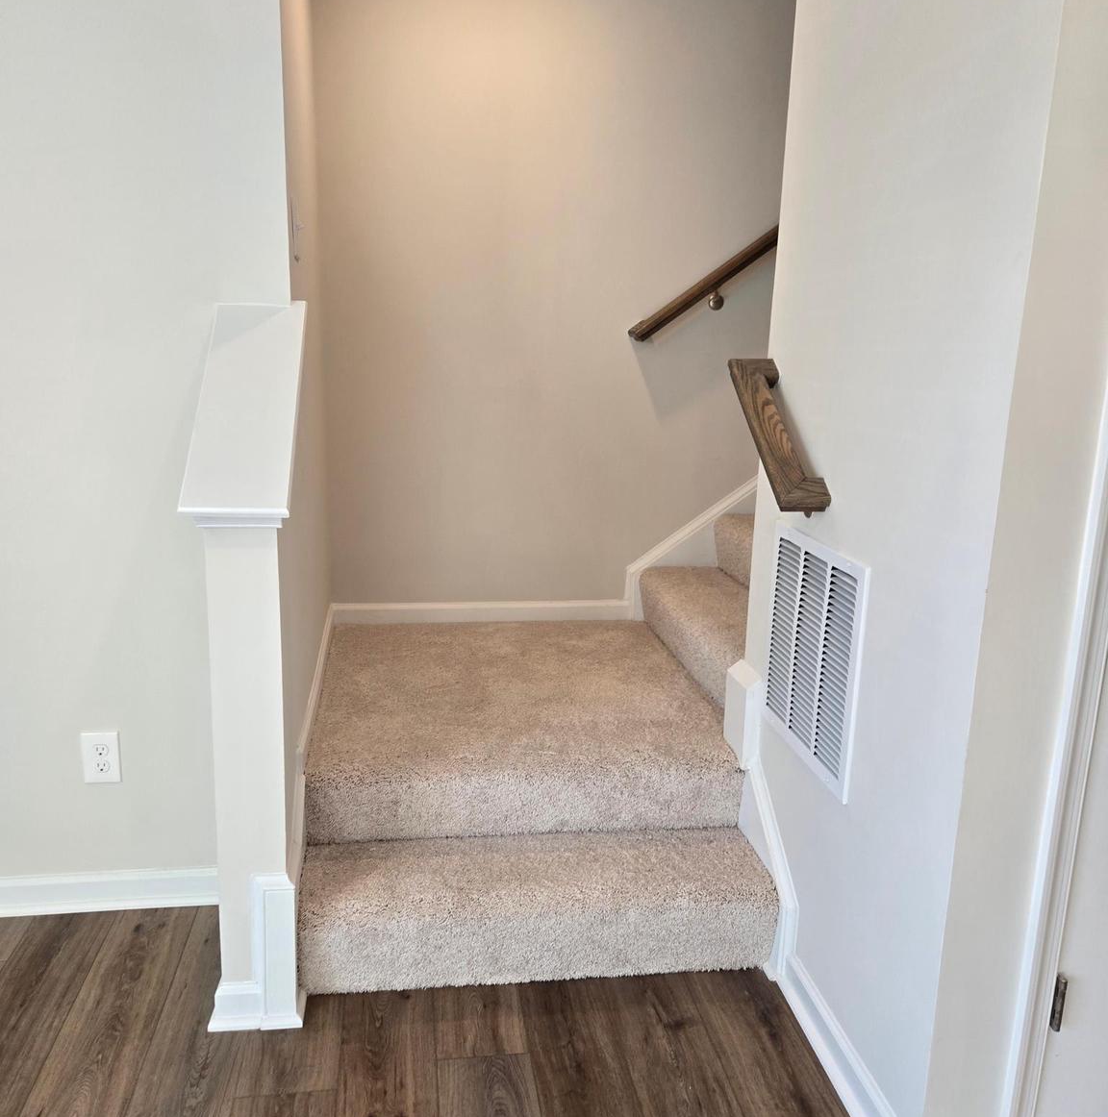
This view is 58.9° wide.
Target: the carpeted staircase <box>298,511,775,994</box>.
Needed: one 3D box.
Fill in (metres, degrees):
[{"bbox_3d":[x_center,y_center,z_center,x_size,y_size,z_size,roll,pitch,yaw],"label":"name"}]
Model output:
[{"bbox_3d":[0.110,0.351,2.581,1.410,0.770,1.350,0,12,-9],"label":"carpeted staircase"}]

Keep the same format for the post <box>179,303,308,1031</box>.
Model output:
[{"bbox_3d":[-0.573,0.180,1.912,0.180,1.340,0.490,0,12,-9],"label":"post"}]

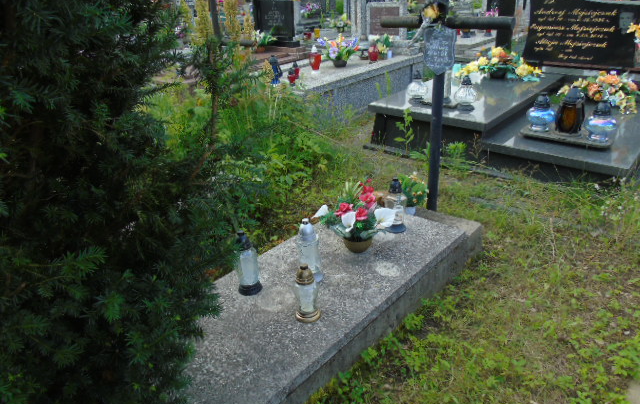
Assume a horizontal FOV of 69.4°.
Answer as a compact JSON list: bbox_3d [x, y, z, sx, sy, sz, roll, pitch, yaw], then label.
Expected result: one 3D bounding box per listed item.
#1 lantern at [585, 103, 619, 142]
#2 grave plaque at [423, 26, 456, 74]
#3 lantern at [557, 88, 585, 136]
[{"bbox_3d":[1.986,-0.564,3.249,0.196,0.262,0.196,20,33,37],"label":"lantern"},{"bbox_3d":[0.586,-0.738,2.257,0.164,0.229,0.020,20,33,37],"label":"grave plaque"},{"bbox_3d":[1.840,-0.666,3.384,0.171,0.335,0.171,20,33,37],"label":"lantern"}]

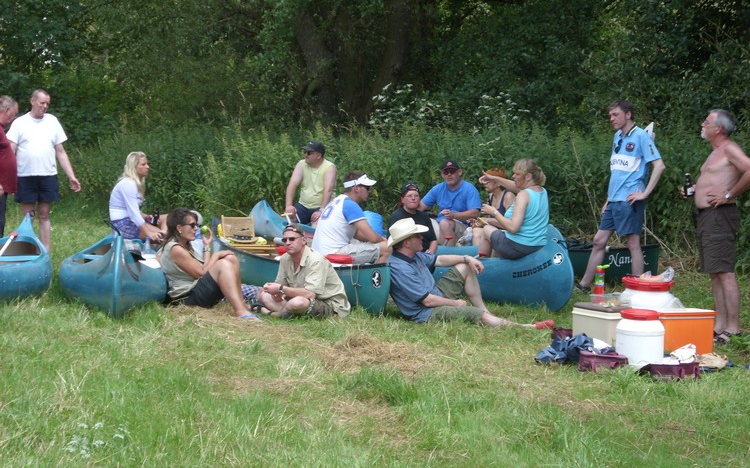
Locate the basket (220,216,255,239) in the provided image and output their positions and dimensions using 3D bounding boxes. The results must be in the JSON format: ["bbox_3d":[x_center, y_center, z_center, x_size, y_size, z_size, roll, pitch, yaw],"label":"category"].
[{"bbox_3d":[-1.328,-0.053,20.500,0.340,0.260,0.280,0,5,-6],"label":"basket"}]

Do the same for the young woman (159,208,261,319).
[{"bbox_3d":[-1.356,0.245,17.600,0.880,0.870,0.460,3,7,31],"label":"young woman"}]

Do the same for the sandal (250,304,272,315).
[{"bbox_3d":[-0.937,0.626,17.600,0.260,0.095,0.100,3,7,30],"label":"sandal"}]

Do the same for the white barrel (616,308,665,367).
[{"bbox_3d":[1.851,0.731,14.800,0.340,0.375,0.340,1,6,7],"label":"white barrel"}]

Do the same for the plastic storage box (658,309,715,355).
[{"bbox_3d":[2.220,0.715,15.400,0.450,0.330,0.290,-2,6,-17],"label":"plastic storage box"}]

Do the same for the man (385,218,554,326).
[{"bbox_3d":[0.759,0.306,17.050,1.300,0.860,0.620,1,5,12],"label":"man"}]

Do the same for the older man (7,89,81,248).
[{"bbox_3d":[-3.311,-0.574,21.200,0.740,1.770,0.400,-1,6,-9],"label":"older man"}]

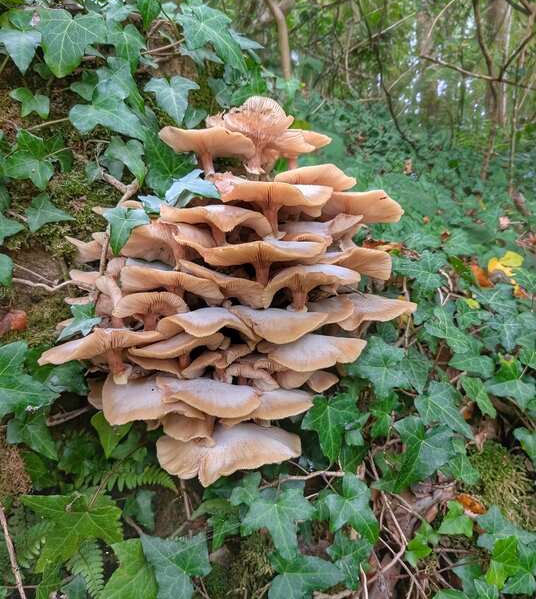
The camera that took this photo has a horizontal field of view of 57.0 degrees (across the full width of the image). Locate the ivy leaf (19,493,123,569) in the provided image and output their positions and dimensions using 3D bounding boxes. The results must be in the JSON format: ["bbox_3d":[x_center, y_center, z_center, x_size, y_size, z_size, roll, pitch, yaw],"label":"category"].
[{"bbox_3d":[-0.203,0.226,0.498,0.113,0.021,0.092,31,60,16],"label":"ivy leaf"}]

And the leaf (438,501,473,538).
[{"bbox_3d":[0.235,0.276,0.623,0.043,0.015,0.041,2,54,9],"label":"leaf"}]

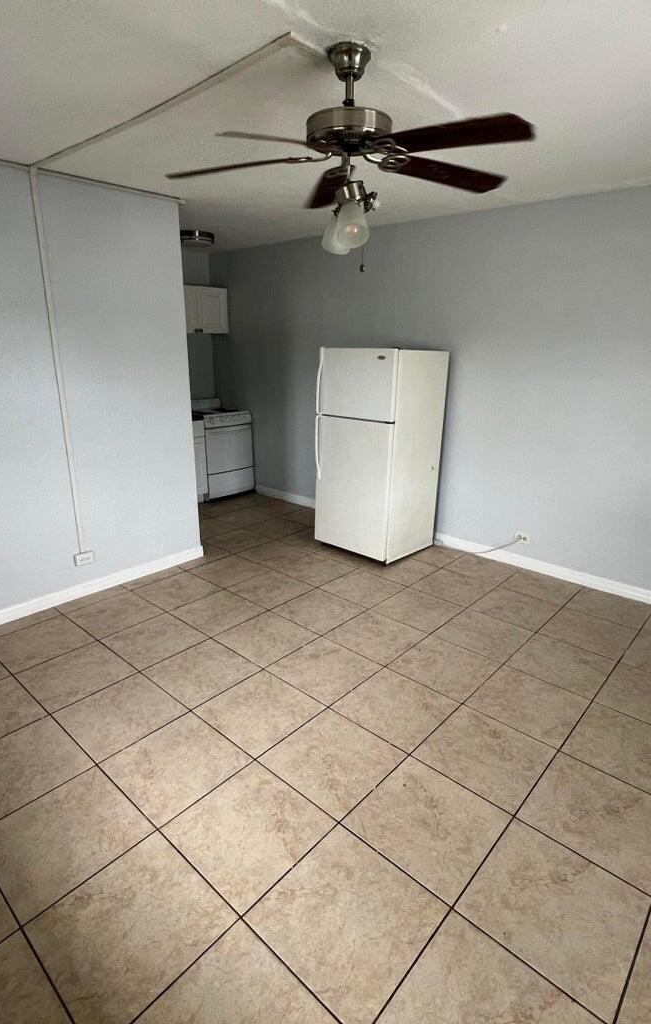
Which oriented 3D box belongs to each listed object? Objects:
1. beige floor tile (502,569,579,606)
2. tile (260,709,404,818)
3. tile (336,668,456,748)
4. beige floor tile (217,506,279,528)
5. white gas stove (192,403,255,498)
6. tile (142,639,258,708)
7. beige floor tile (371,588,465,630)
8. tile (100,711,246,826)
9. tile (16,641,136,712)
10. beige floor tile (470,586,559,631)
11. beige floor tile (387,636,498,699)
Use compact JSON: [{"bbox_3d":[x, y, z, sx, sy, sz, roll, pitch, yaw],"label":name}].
[{"bbox_3d":[1.598,0.552,3.792,0.450,0.015,0.420,15,23,39],"label":"beige floor tile"},{"bbox_3d":[0.033,1.031,2.146,0.450,0.012,0.450,15,22,40],"label":"tile"},{"bbox_3d":[0.339,0.934,2.465,0.452,0.010,0.452,15,22,40],"label":"tile"},{"bbox_3d":[-0.828,0.056,5.286,0.450,0.015,0.450,15,23,39],"label":"beige floor tile"},{"bbox_3d":[-1.289,-0.722,5.882,0.650,1.050,0.630,15,22,39],"label":"white gas stove"},{"bbox_3d":[-0.649,0.848,2.724,0.452,0.010,0.452,15,22,40],"label":"tile"},{"bbox_3d":[0.617,0.656,3.422,0.452,0.010,0.452,15,22,40],"label":"beige floor tile"},{"bbox_3d":[-0.612,1.035,2.114,0.450,0.012,0.450,15,22,40],"label":"tile"},{"bbox_3d":[-1.298,0.852,2.687,0.446,0.015,0.446,15,22,39],"label":"tile"},{"bbox_3d":[1.276,0.652,3.472,0.446,0.015,0.446,15,22,39],"label":"beige floor tile"},{"bbox_3d":[0.655,0.847,2.812,0.450,0.015,0.450,15,23,39],"label":"beige floor tile"}]

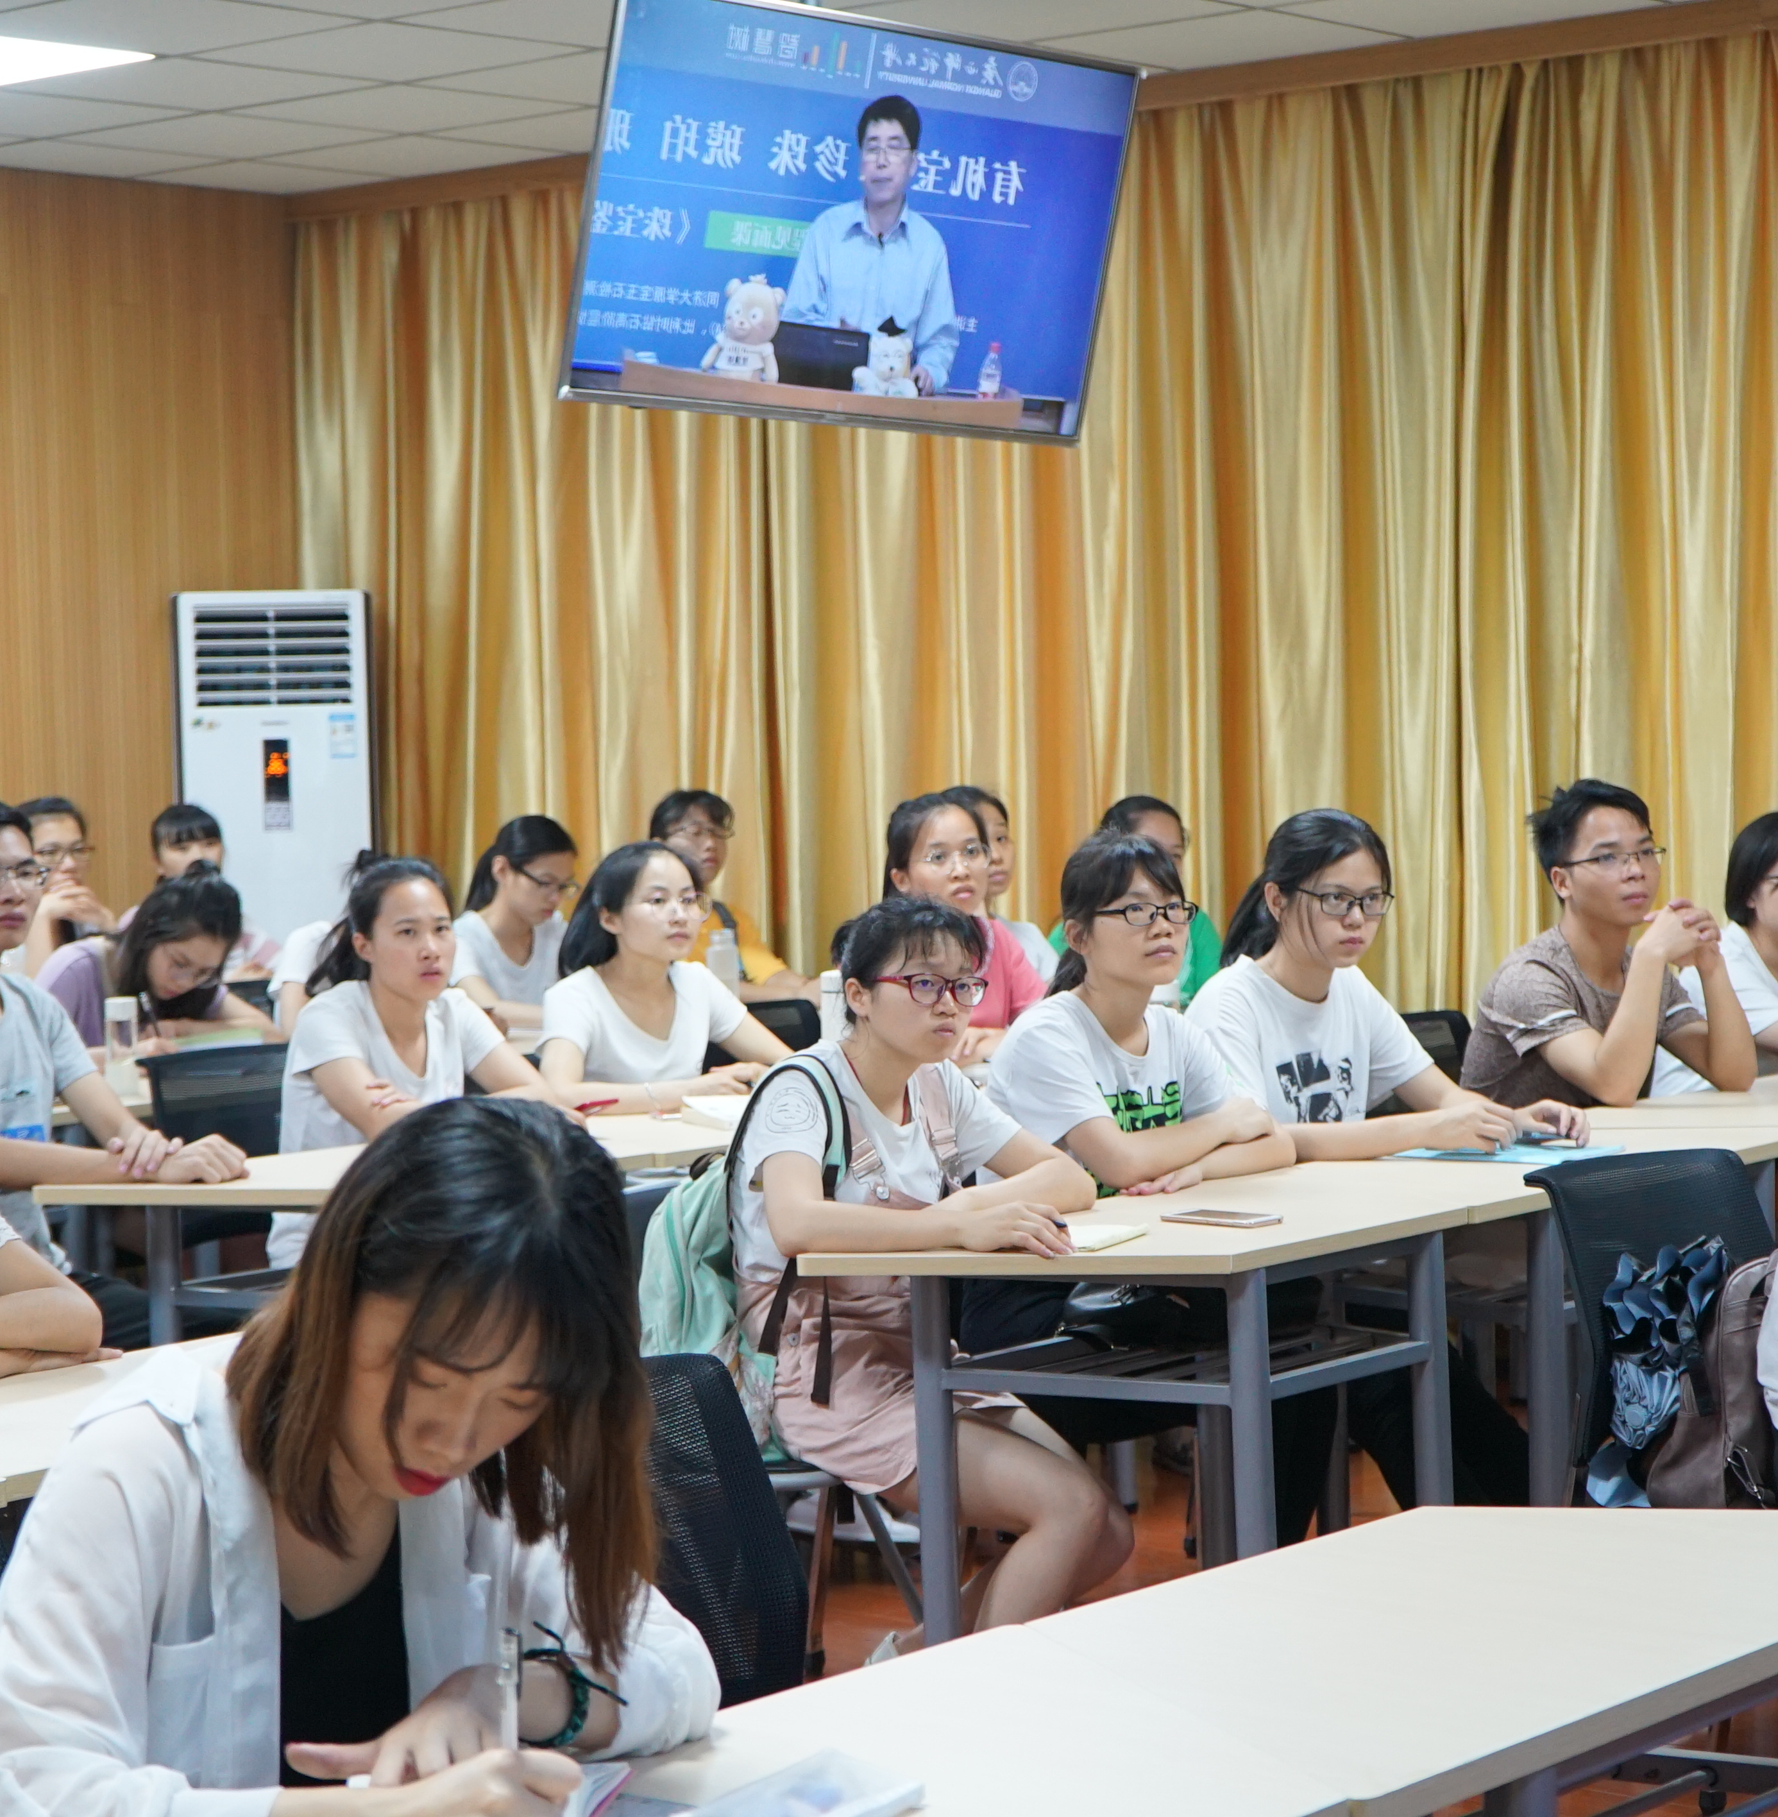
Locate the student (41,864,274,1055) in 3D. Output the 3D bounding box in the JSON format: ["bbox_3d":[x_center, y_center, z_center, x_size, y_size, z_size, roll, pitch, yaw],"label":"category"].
[{"bbox_3d":[-1.502,0.522,8.570,0.780,1.140,0.500,2,4,45],"label":"student"}]

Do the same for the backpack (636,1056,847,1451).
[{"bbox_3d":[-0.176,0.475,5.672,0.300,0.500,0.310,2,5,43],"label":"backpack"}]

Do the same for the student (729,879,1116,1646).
[{"bbox_3d":[0.090,0.581,5.463,0.700,1.220,0.510,2,5,43],"label":"student"}]

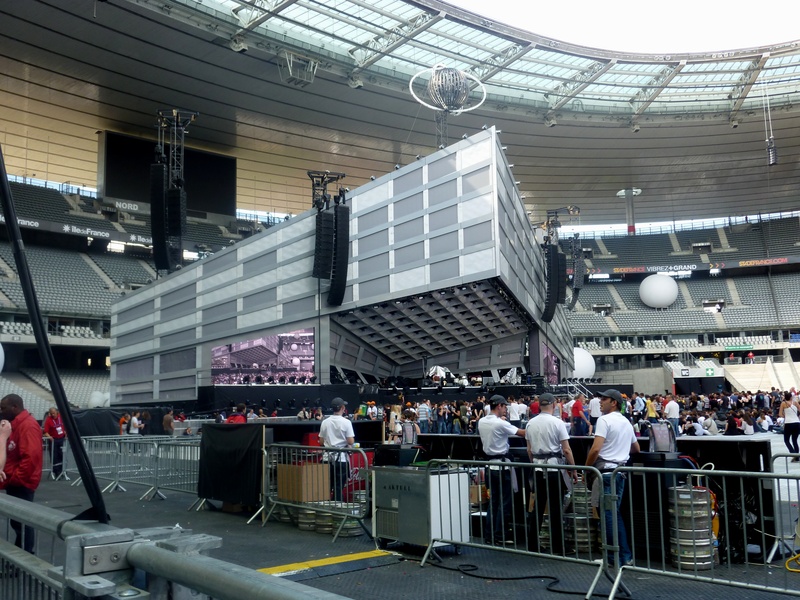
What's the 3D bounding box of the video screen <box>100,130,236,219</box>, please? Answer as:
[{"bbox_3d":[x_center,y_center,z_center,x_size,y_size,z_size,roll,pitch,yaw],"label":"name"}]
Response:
[{"bbox_3d":[-34.421,-18.490,115.332,20.570,9.520,2.000,5,-10,-40],"label":"video screen"}]

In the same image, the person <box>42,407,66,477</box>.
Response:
[{"bbox_3d":[-8.613,3.587,19.187,0.550,1.730,0.420,3,-9,-30],"label":"person"}]

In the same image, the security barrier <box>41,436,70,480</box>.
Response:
[{"bbox_3d":[-8.924,3.780,18.164,2.000,1.100,0.500,1,-8,-18],"label":"security barrier"}]

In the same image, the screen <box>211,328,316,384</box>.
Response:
[{"bbox_3d":[-10.146,4.224,57.134,7.690,4.260,0.300,0,-8,-15],"label":"screen"}]

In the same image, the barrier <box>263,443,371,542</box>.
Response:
[{"bbox_3d":[-1.153,2.537,10.236,0.550,1.110,2.430,5,-9,-39],"label":"barrier"}]

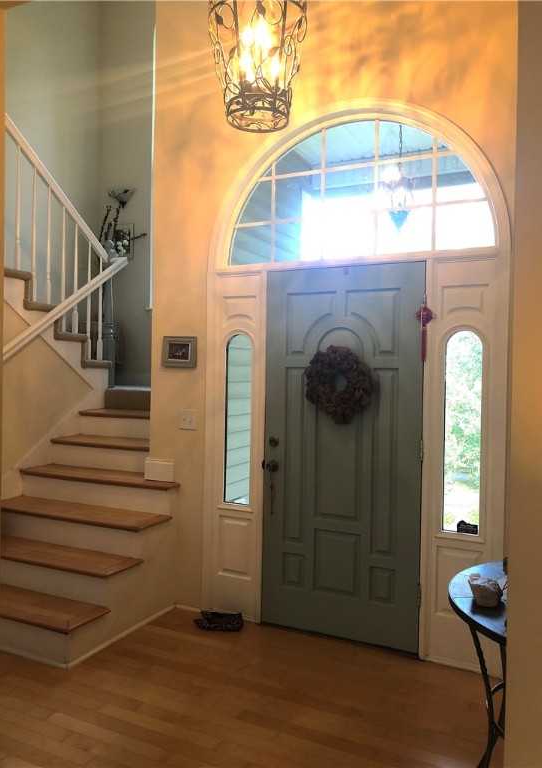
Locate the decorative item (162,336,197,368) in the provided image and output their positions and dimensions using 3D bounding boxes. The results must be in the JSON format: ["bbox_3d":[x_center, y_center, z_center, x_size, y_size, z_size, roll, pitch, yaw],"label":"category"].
[{"bbox_3d":[-0.571,-0.198,3.842,0.245,0.192,0.025,1,1,26],"label":"decorative item"}]

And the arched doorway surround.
[{"bbox_3d":[0.394,-0.058,3.427,1.730,2.910,0.140,1,1,26],"label":"arched doorway surround"}]

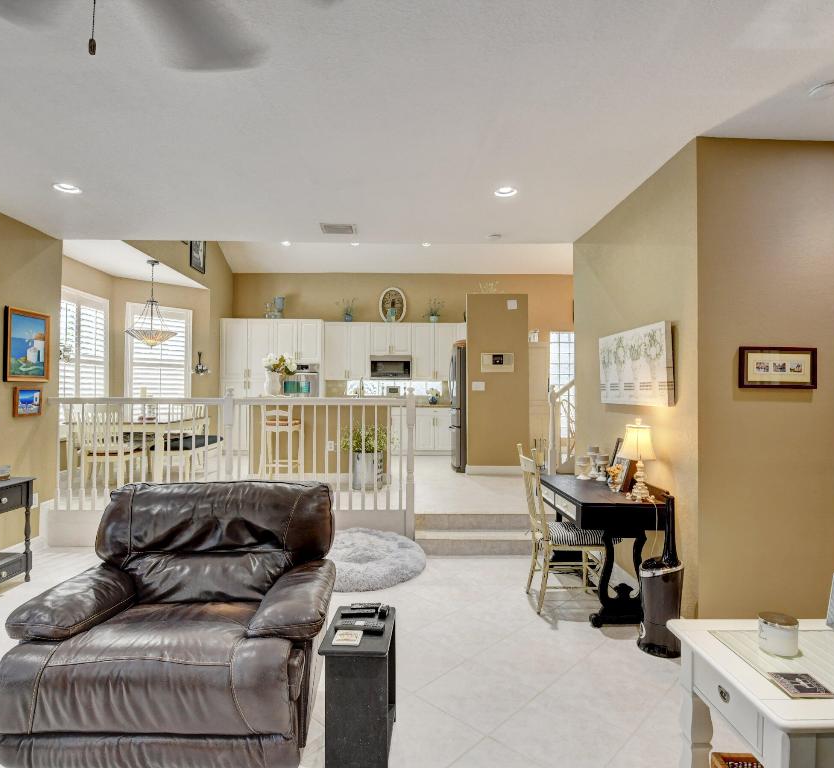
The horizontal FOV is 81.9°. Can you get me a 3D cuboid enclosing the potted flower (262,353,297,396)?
[{"bbox_3d":[-1.774,-0.113,6.200,0.445,0.574,0.370,0,-1,-2],"label":"potted flower"}]

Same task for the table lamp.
[{"bbox_3d":[1.440,0.484,3.120,0.215,0.515,0.215,0,-1,-2],"label":"table lamp"}]

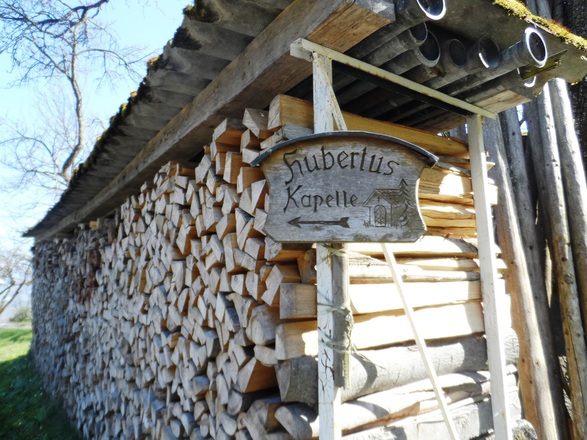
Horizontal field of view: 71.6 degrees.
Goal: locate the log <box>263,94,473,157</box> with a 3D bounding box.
[{"bbox_3d":[0.330,-0.254,1.286,0.930,0.080,0.063,1,-7,-36],"label":"log"}]

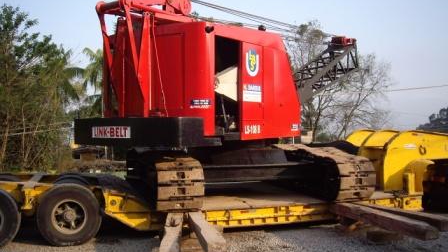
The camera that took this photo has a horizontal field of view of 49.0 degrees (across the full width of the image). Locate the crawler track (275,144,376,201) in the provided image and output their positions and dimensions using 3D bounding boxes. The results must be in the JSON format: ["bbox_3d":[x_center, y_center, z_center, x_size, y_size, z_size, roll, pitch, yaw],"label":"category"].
[{"bbox_3d":[2.109,1.070,11.905,0.851,1.025,4.050,0,1,-18],"label":"crawler track"}]

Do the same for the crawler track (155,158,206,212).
[{"bbox_3d":[-1.391,1.073,10.755,0.851,1.025,4.050,0,1,-18],"label":"crawler track"}]

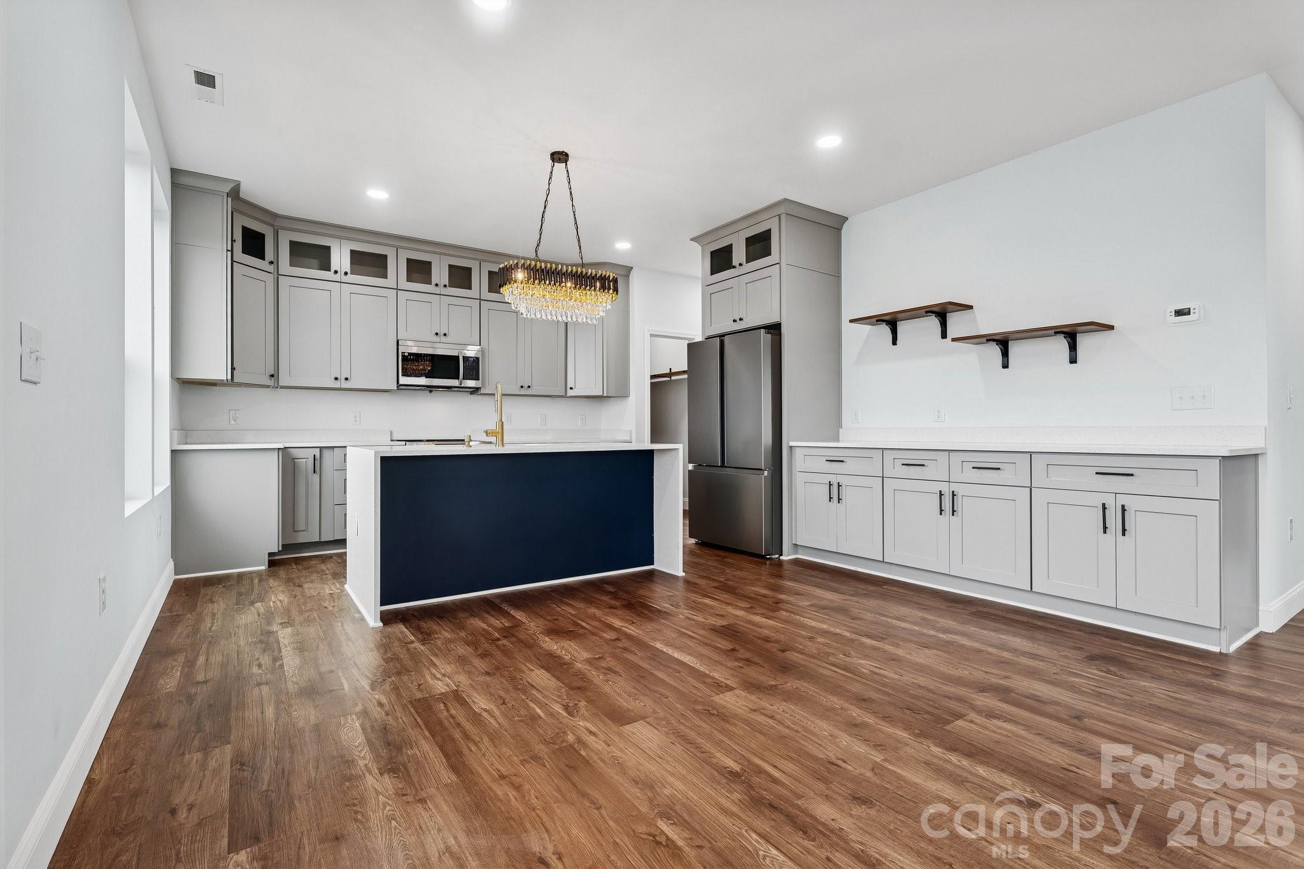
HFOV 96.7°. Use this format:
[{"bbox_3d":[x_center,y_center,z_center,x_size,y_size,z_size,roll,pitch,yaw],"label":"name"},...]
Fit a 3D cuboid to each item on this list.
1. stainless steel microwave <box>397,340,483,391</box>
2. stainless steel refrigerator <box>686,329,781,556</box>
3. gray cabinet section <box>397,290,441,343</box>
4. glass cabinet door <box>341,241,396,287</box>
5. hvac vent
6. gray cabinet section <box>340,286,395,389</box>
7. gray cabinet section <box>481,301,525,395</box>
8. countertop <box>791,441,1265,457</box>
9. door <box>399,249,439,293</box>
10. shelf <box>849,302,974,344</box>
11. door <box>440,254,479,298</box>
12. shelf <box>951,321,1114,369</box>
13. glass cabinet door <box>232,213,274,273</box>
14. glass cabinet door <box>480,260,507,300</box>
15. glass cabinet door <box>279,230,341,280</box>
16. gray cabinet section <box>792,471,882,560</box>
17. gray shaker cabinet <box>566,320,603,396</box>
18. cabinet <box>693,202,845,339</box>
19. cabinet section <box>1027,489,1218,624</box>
[{"bbox_3d":[-2.051,-0.632,5.541,0.757,0.415,0.400,0,0,-35],"label":"stainless steel microwave"},{"bbox_3d":[0.916,0.084,4.991,0.820,1.780,0.910,0,0,-35],"label":"stainless steel refrigerator"},{"bbox_3d":[-2.231,-1.082,5.460,0.384,0.444,0.330,0,0,-35],"label":"gray cabinet section"},{"bbox_3d":[-2.507,-1.501,5.143,0.450,0.367,0.025,0,0,-36],"label":"glass cabinet door"},{"bbox_3d":[-2.251,-1.756,2.931,0.145,0.018,0.330,0,0,-35],"label":"hvac vent"},{"bbox_3d":[-2.569,-0.850,5.222,0.446,0.903,0.330,0,0,-35],"label":"gray cabinet section"},{"bbox_3d":[-1.580,-0.857,5.917,0.452,0.903,0.330,0,0,-35],"label":"gray cabinet section"},{"bbox_3d":[2.047,0.078,3.660,0.645,0.035,2.450,0,0,-36],"label":"countertop"},{"bbox_3d":[-2.144,-1.489,5.333,0.384,0.370,0.025,0,0,-35],"label":"door"},{"bbox_3d":[1.873,-0.787,4.219,0.270,0.200,0.785,0,0,-36],"label":"shelf"},{"bbox_3d":[-1.834,-1.491,5.551,0.376,0.370,0.025,0,0,-35],"label":"door"},{"bbox_3d":[2.324,-0.530,3.592,0.270,0.200,0.785,0,0,-36],"label":"shelf"},{"bbox_3d":[-3.095,-1.486,4.494,0.025,0.365,0.355,0,0,12],"label":"glass cabinet door"},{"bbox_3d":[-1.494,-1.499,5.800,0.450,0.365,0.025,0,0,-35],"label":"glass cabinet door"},{"bbox_3d":[-2.875,-1.494,4.878,0.446,0.363,0.025,0,0,-36],"label":"glass cabinet door"},{"bbox_3d":[1.621,0.581,4.460,0.620,0.576,0.760,0,0,-35],"label":"gray cabinet section"},{"bbox_3d":[-0.675,-0.863,6.320,0.440,0.910,0.350,0,0,10],"label":"gray shaker cabinet"},{"bbox_3d":[0.993,-1.329,5.076,0.690,0.920,1.110,0,0,-36],"label":"cabinet"},{"bbox_3d":[2.584,0.583,3.089,0.620,0.576,0.763,0,0,-35],"label":"cabinet section"}]

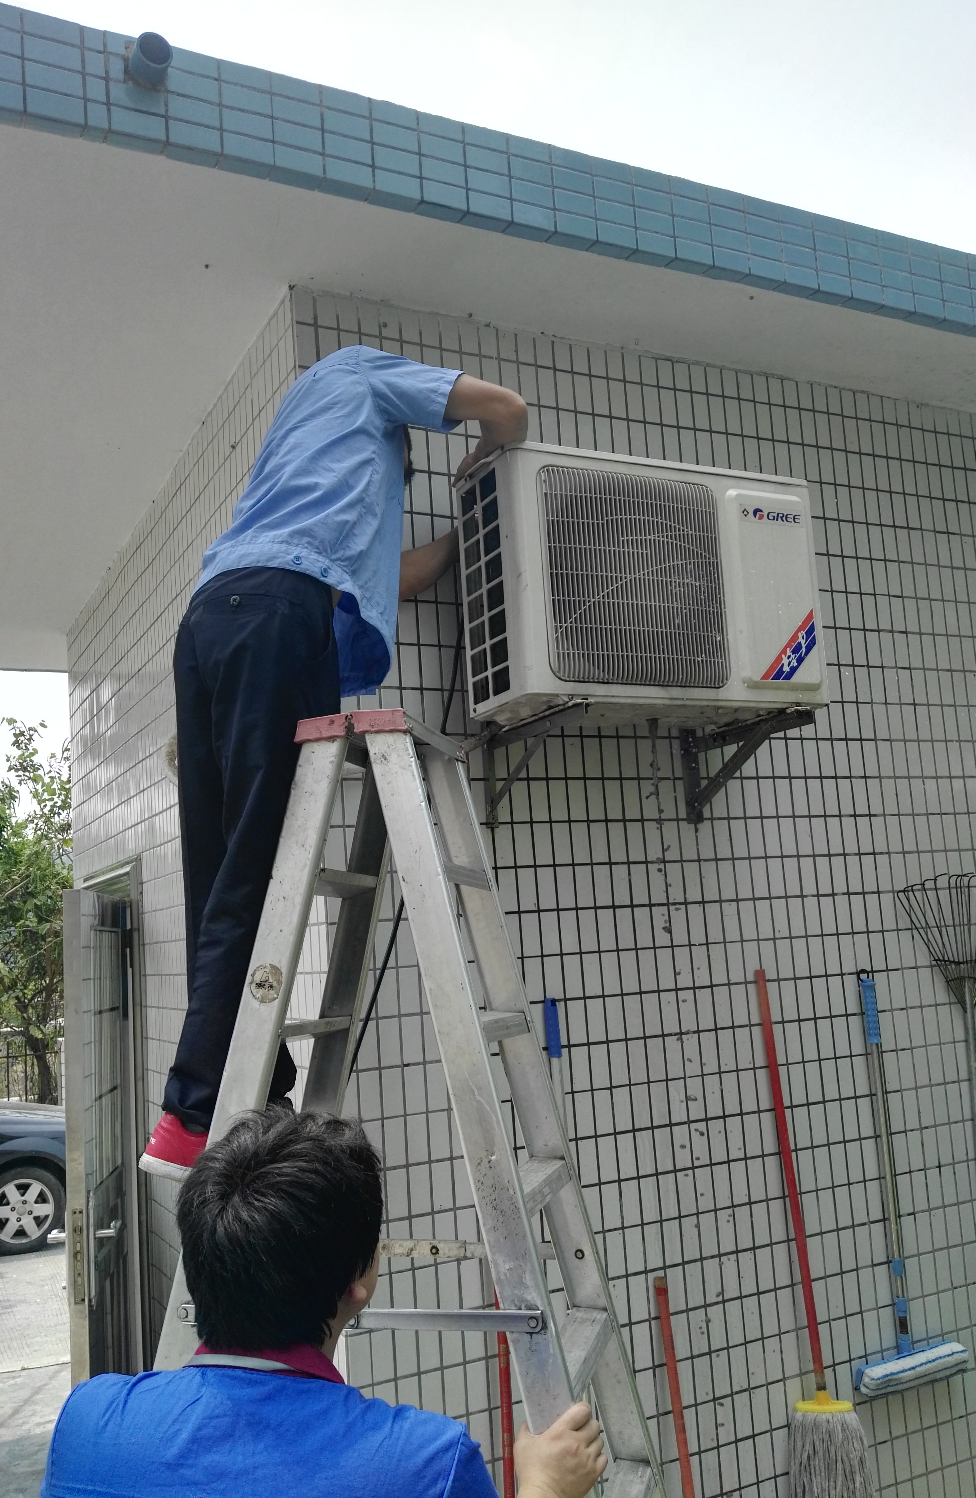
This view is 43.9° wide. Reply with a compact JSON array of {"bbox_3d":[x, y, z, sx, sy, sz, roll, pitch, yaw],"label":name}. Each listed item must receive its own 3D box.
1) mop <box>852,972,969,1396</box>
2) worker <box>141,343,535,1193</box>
[{"bbox_3d":[0.979,1.032,2.957,0.355,0.975,0.105,0,-9,-25],"label":"mop"},{"bbox_3d":[-0.230,-0.010,2.190,0.720,1.450,0.520,2,-10,-36],"label":"worker"}]

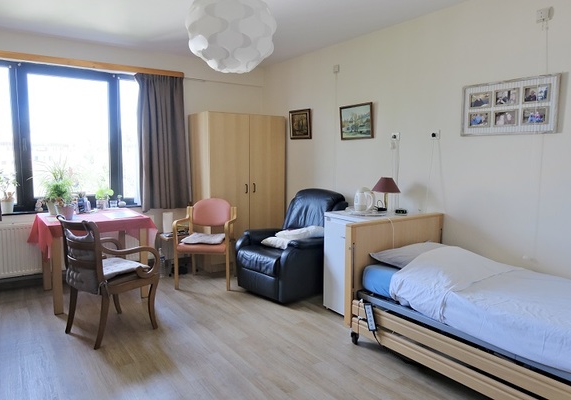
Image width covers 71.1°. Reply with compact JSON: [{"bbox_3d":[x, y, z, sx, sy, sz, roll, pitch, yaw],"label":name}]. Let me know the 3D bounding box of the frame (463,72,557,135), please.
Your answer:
[{"bbox_3d":[1.597,-0.662,2.885,0.030,0.383,0.675,-4,7,-36],"label":"frame"}]

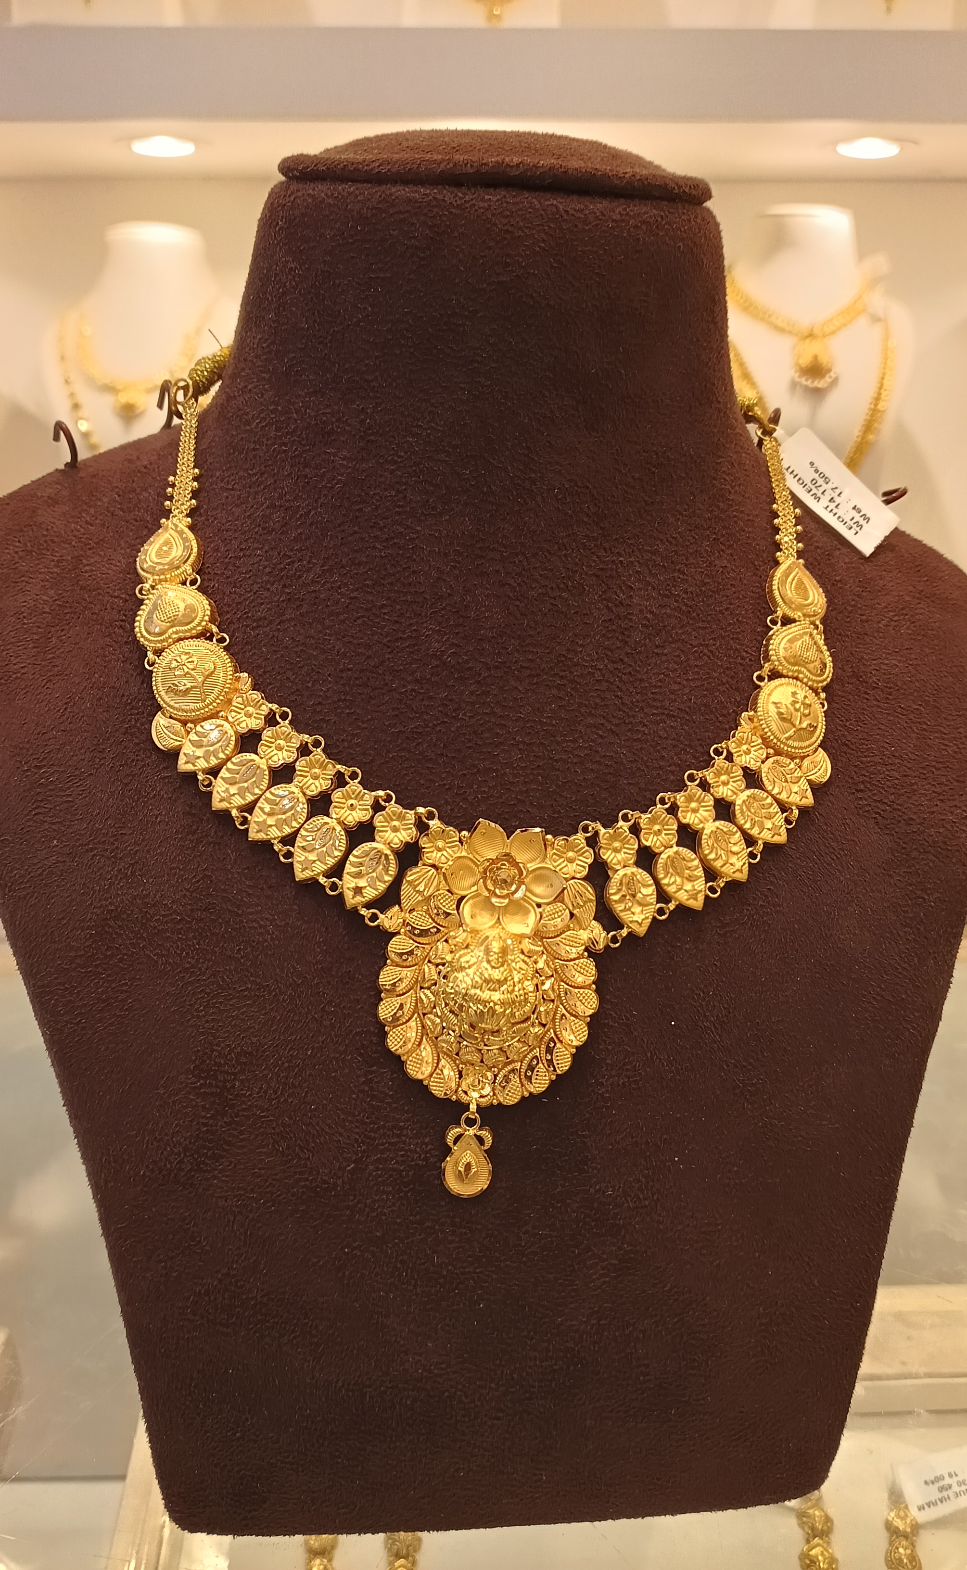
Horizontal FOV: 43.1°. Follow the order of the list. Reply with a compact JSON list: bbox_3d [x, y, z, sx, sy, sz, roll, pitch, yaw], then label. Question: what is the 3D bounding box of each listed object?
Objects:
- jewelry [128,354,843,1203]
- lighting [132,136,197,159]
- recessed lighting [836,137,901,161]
[{"bbox_3d":[0.000,-0.011,0.290,0.160,0.195,0.070,2,7,-5],"label":"jewelry"},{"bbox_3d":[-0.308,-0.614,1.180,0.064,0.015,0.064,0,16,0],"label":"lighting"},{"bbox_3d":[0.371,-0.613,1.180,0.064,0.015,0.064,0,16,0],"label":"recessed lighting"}]

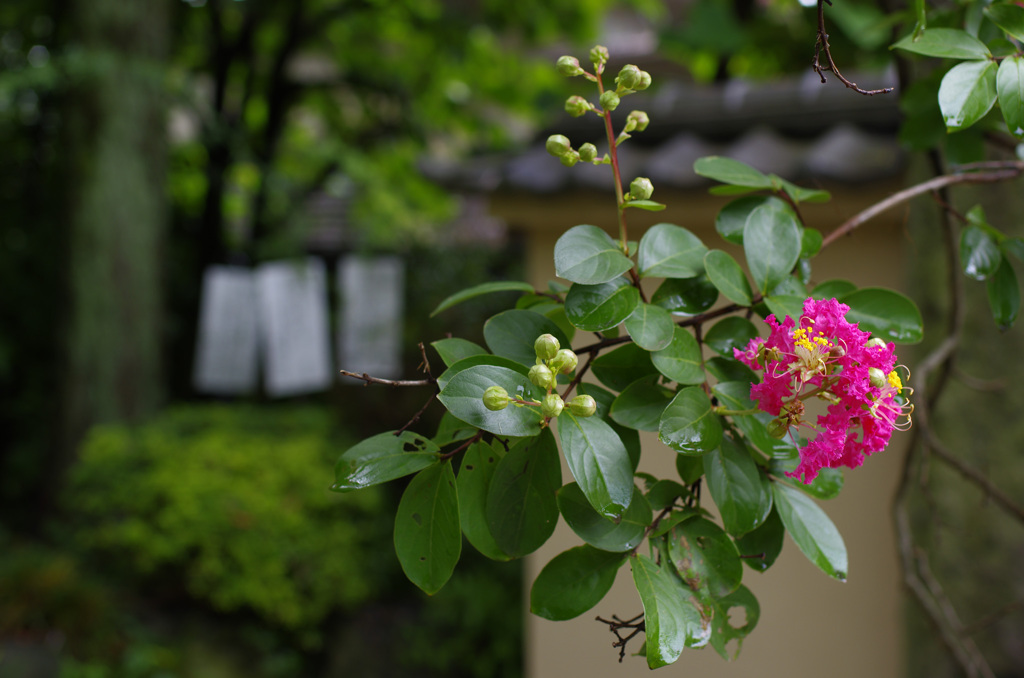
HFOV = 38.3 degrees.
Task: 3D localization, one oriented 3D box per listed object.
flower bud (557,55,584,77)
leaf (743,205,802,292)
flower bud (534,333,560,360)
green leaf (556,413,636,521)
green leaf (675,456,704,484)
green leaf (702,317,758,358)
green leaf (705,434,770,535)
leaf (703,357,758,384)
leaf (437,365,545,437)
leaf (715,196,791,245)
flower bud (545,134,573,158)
[{"bbox_3d":[0.022,-0.107,0.580,0.009,0.008,0.008,22,0,-18],"label":"flower bud"},{"bbox_3d":[0.105,-0.036,0.595,0.023,0.044,0.007,9,-27,6],"label":"leaf"},{"bbox_3d":[0.013,0.003,0.541,0.009,0.010,0.009,-6,24,2],"label":"flower bud"},{"bbox_3d":[0.035,0.052,0.615,0.025,0.051,0.010,-20,-25,-20],"label":"green leaf"},{"bbox_3d":[0.078,0.053,0.640,0.015,0.020,0.006,-20,-25,19],"label":"green leaf"},{"bbox_3d":[0.091,-0.001,0.610,0.025,0.020,0.006,-3,-30,34],"label":"green leaf"},{"bbox_3d":[0.083,0.054,0.547,0.023,0.040,0.010,-6,-22,-6],"label":"green leaf"},{"bbox_3d":[0.108,0.017,0.711,0.037,0.024,0.009,24,-29,-6],"label":"leaf"},{"bbox_3d":[-0.009,0.026,0.621,0.047,0.033,0.009,11,-28,13],"label":"leaf"},{"bbox_3d":[0.102,-0.051,0.620,0.038,0.021,0.006,-15,-33,-18],"label":"leaf"},{"bbox_3d":[0.018,-0.075,0.575,0.010,0.009,0.009,36,-14,-21],"label":"flower bud"}]

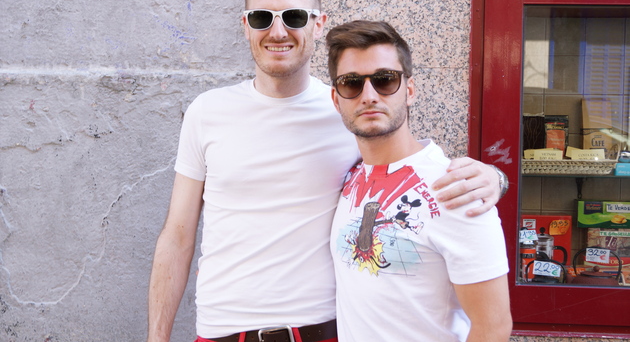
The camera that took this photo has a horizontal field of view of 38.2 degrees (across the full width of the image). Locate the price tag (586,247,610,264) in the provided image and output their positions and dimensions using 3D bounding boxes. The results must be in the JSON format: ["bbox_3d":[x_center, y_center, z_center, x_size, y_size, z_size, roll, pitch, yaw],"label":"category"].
[{"bbox_3d":[0.760,0.227,2.440,0.063,0.036,0.004,5,4,5],"label":"price tag"}]

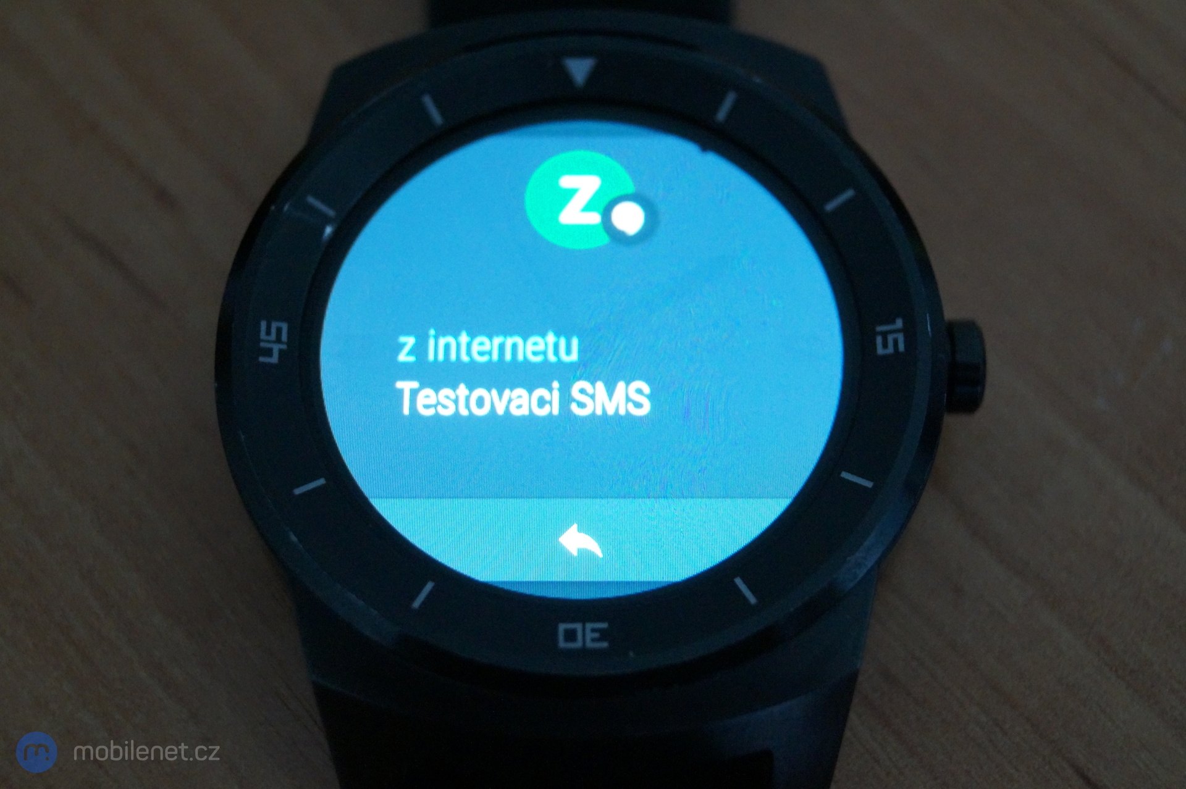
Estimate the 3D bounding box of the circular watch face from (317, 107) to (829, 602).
[{"bbox_3d":[-0.001,-0.003,0.156,0.033,0.003,0.033,-1,67,0],"label":"circular watch face"}]

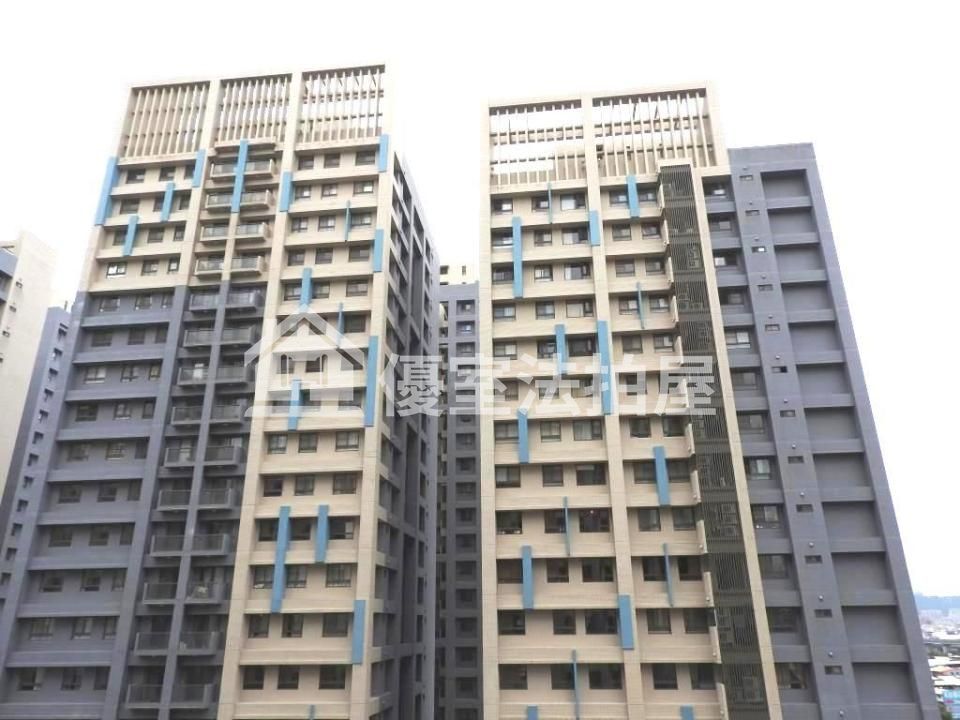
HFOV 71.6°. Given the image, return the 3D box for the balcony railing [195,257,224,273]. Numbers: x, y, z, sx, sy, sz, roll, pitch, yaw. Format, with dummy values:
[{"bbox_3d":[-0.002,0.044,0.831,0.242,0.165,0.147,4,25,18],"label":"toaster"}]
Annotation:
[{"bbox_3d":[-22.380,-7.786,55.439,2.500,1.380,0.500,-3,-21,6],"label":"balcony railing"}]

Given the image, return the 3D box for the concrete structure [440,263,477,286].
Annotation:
[{"bbox_3d":[-3.006,-11.731,97.744,6.200,4.000,4.500,-3,-21,6],"label":"concrete structure"}]

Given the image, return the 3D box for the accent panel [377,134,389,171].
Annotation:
[{"bbox_3d":[-8.346,-17.904,57.909,0.710,3.900,0.220,-3,-21,6],"label":"accent panel"}]

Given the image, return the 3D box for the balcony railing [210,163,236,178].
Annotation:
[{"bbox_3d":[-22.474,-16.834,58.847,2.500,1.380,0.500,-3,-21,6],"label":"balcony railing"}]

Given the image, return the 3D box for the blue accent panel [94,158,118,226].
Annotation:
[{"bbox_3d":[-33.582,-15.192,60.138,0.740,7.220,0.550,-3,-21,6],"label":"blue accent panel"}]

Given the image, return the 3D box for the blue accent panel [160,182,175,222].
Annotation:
[{"bbox_3d":[-27.899,-14.080,59.591,0.640,4.130,0.220,-3,-21,5],"label":"blue accent panel"}]

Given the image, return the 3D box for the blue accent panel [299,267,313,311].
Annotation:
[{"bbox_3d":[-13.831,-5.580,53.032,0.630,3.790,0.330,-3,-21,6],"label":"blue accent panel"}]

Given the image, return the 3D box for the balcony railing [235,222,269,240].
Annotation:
[{"bbox_3d":[-19.821,-10.979,57.667,2.560,1.440,0.600,-3,-21,5],"label":"balcony railing"}]

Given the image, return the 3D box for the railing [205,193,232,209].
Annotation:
[{"bbox_3d":[-22.673,-13.881,58.223,2.460,1.290,0.150,-3,-21,6],"label":"railing"}]

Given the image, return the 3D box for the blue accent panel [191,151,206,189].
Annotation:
[{"bbox_3d":[-25.042,-17.067,59.405,0.740,3.950,0.250,-3,-21,6],"label":"blue accent panel"}]

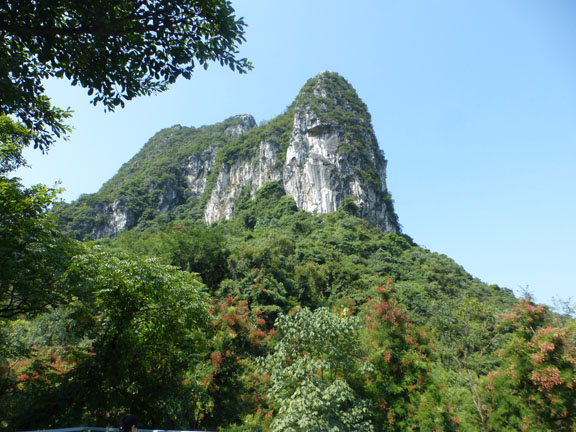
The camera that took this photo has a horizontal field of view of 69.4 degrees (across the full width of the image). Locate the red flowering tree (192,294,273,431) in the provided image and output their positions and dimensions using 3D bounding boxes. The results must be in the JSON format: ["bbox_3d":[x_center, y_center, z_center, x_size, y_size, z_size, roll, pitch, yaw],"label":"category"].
[{"bbox_3d":[-2.150,5.770,16.020,3.500,5.400,3.400,0,-23,0],"label":"red flowering tree"}]

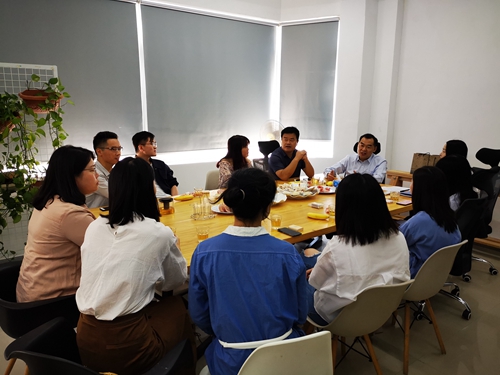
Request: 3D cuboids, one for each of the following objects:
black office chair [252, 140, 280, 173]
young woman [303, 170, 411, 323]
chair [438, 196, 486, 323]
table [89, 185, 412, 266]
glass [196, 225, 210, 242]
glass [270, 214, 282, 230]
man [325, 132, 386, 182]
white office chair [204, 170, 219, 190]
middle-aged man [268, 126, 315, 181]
[{"bbox_3d":[0.330,0.030,4.351,0.640,1.130,0.640,-7,14,-31],"label":"black office chair"},{"bbox_3d":[0.440,0.486,2.066,0.480,1.190,0.720,-5,13,-24],"label":"young woman"},{"bbox_3d":[1.410,0.443,2.916,0.600,0.920,0.620,-9,15,-35],"label":"chair"},{"bbox_3d":[0.204,0.489,3.110,2.550,0.750,1.370,-9,15,-35],"label":"table"},{"bbox_3d":[-0.262,0.259,2.186,0.073,0.084,0.073,0,12,0],"label":"glass"},{"bbox_3d":[0.164,0.212,2.408,0.071,0.083,0.071,0,12,0],"label":"glass"},{"bbox_3d":[1.120,0.038,4.149,0.580,1.200,0.750,7,14,29],"label":"man"},{"bbox_3d":[-0.170,0.249,4.071,0.470,0.820,0.530,-9,15,-37],"label":"white office chair"},{"bbox_3d":[0.420,0.008,4.122,0.540,1.270,0.760,-5,13,-24],"label":"middle-aged man"}]

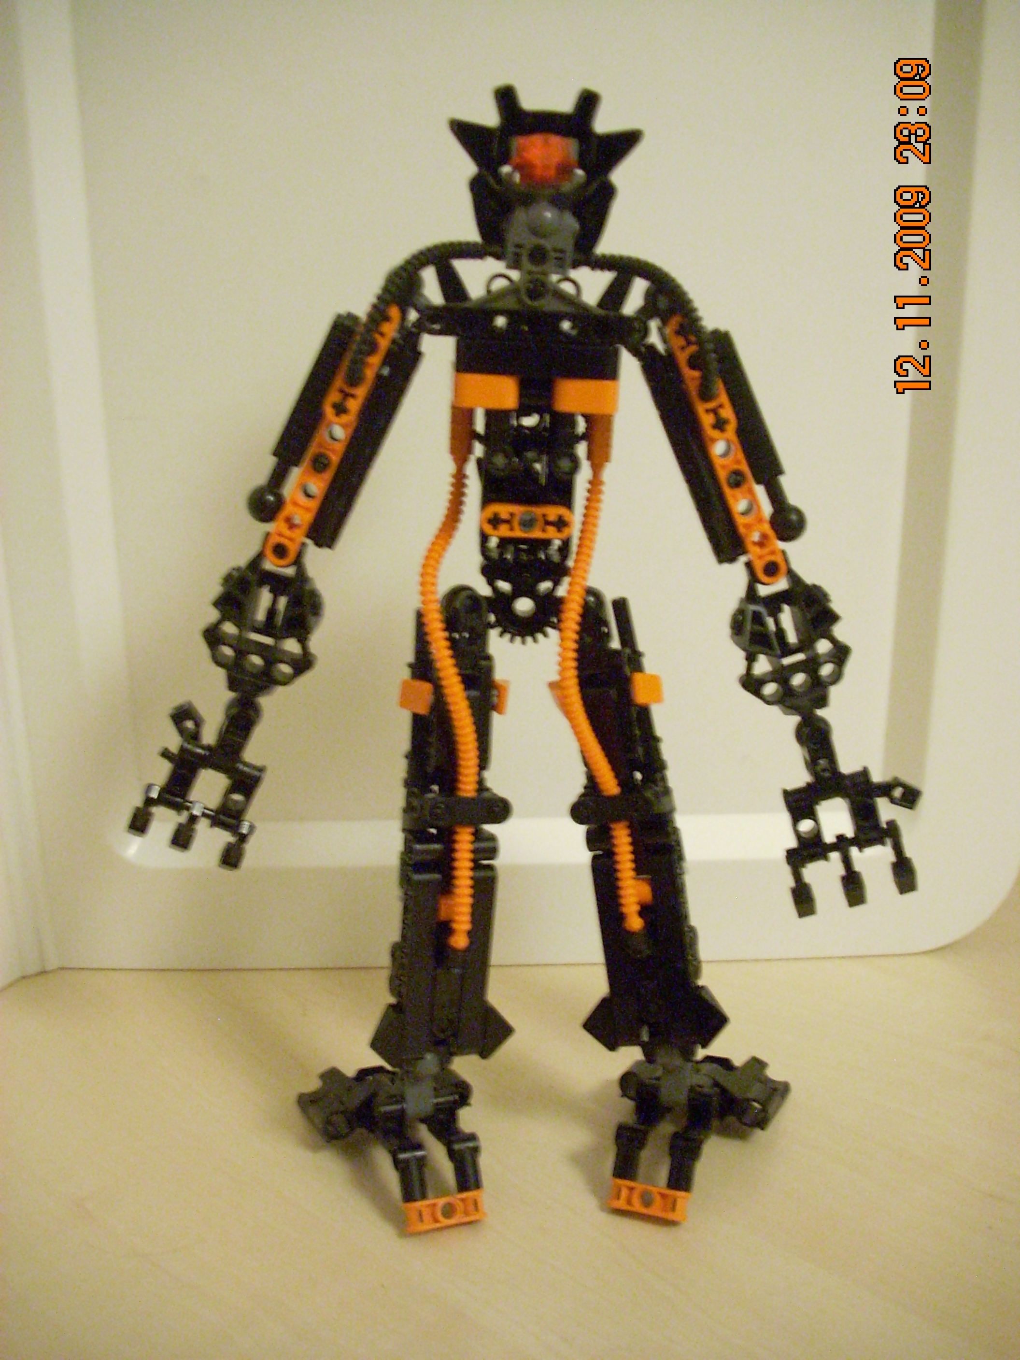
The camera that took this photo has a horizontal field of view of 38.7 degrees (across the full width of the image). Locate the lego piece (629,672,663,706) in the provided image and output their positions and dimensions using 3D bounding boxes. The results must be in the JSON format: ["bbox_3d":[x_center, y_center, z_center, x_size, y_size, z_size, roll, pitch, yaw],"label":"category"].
[{"bbox_3d":[0.037,0.003,0.389,0.008,0.009,0.009,-3,20,1],"label":"lego piece"}]

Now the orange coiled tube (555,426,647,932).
[{"bbox_3d":[0.023,0.000,0.375,0.019,0.136,0.018,-3,14,1],"label":"orange coiled tube"}]

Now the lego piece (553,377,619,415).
[{"bbox_3d":[0.019,-0.070,0.358,0.016,0.008,0.009,3,15,-1],"label":"lego piece"}]

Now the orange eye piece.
[{"bbox_3d":[0.008,-0.125,0.350,0.016,0.013,0.012,3,15,-1],"label":"orange eye piece"}]

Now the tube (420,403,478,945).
[{"bbox_3d":[-0.015,0.000,0.375,0.014,0.140,0.018,0,14,0],"label":"tube"}]

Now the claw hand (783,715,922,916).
[{"bbox_3d":[0.085,0.033,0.365,0.036,0.048,0.018,-13,12,3],"label":"claw hand"}]

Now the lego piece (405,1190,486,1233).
[{"bbox_3d":[-0.019,0.159,0.434,0.024,0.008,0.008,-6,-12,-15],"label":"lego piece"}]

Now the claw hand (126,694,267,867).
[{"bbox_3d":[-0.079,0.026,0.376,0.031,0.044,0.018,22,15,-5],"label":"claw hand"}]

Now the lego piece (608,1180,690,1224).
[{"bbox_3d":[0.042,0.156,0.434,0.024,0.008,0.008,6,-12,15],"label":"lego piece"}]

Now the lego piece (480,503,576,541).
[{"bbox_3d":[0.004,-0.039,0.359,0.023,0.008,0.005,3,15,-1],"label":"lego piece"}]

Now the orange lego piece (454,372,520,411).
[{"bbox_3d":[-0.006,-0.070,0.354,0.016,0.008,0.009,-2,20,1],"label":"orange lego piece"}]

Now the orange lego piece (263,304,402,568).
[{"bbox_3d":[-0.043,-0.059,0.354,0.010,0.069,0.009,25,18,-9],"label":"orange lego piece"}]

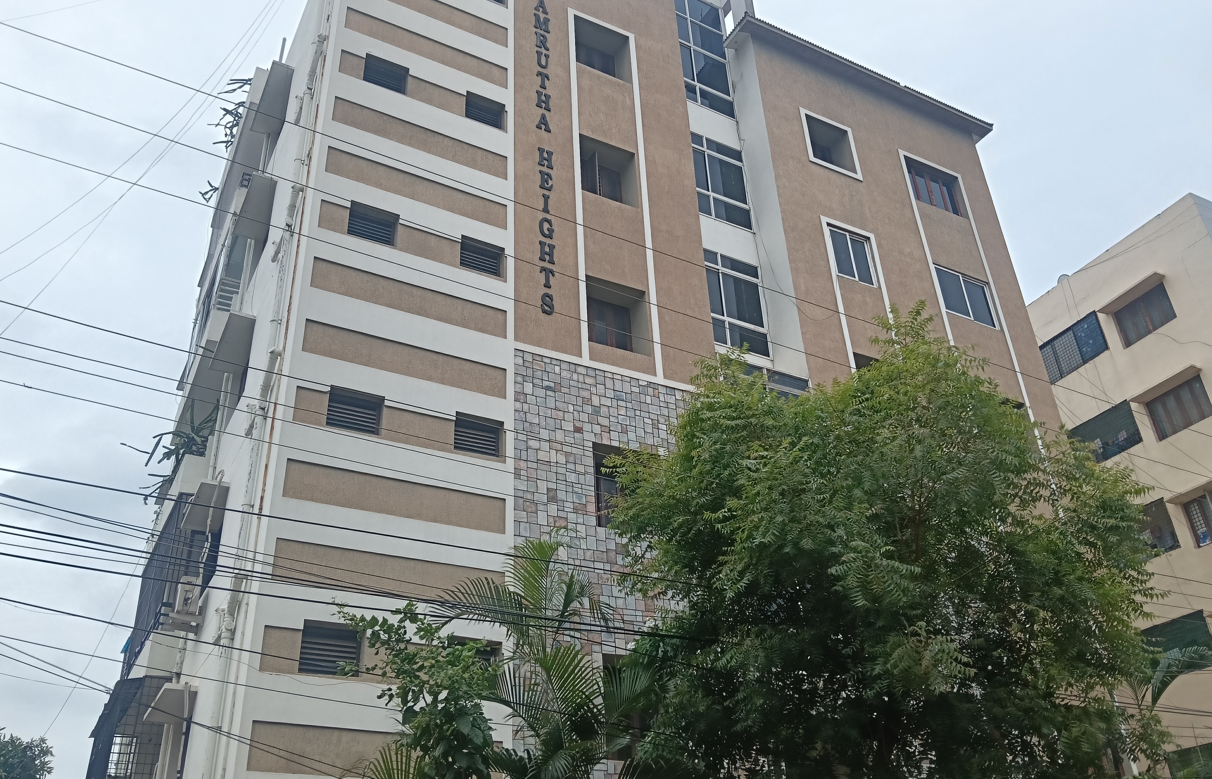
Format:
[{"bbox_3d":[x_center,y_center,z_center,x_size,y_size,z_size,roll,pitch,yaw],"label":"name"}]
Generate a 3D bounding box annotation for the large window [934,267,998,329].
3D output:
[{"bbox_3d":[7.586,-1.904,20.050,1.628,1.217,0.140,13,-33,-26],"label":"large window"}]

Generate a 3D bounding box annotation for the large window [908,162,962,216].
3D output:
[{"bbox_3d":[7.466,-4.524,21.601,1.716,1.279,0.200,13,-33,-26],"label":"large window"}]

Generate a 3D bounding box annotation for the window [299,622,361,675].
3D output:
[{"bbox_3d":[-3.197,3.055,11.005,0.735,0.610,0.180,14,-33,-27],"label":"window"}]

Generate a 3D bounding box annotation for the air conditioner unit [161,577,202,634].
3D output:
[{"bbox_3d":[-6.316,3.234,14.228,0.310,0.570,0.820,14,-33,-27],"label":"air conditioner unit"}]

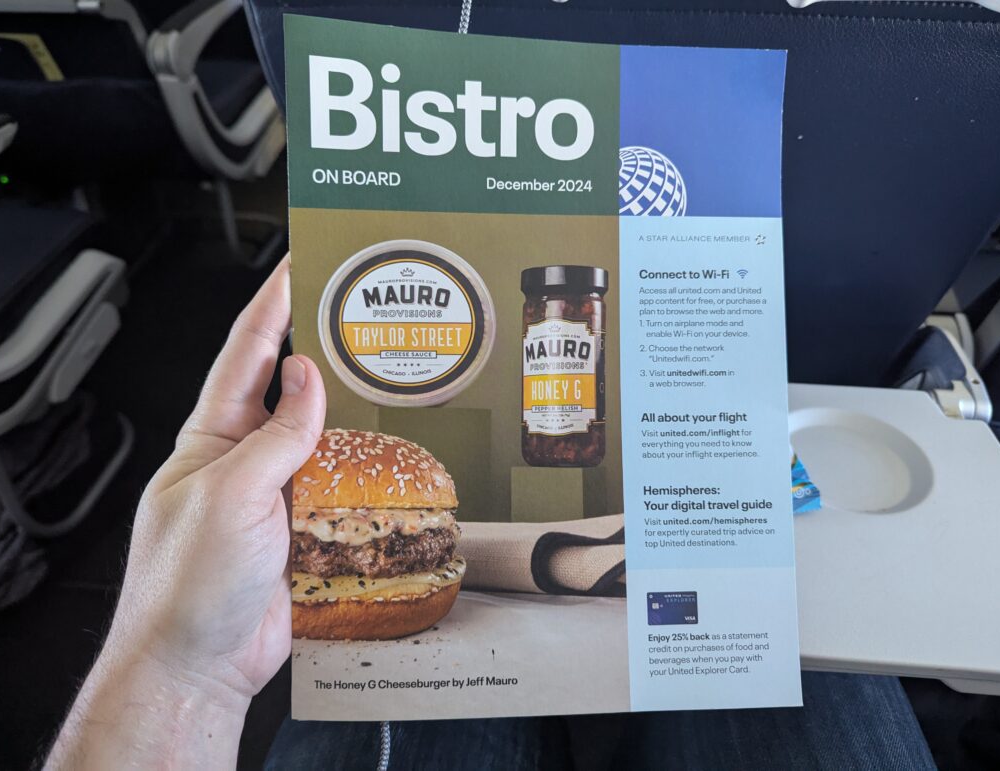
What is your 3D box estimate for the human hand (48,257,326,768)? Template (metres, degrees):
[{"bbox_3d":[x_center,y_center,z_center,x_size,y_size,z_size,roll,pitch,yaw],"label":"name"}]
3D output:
[{"bbox_3d":[-0.096,0.040,0.285,0.083,0.085,0.220,5,73,43],"label":"human hand"}]

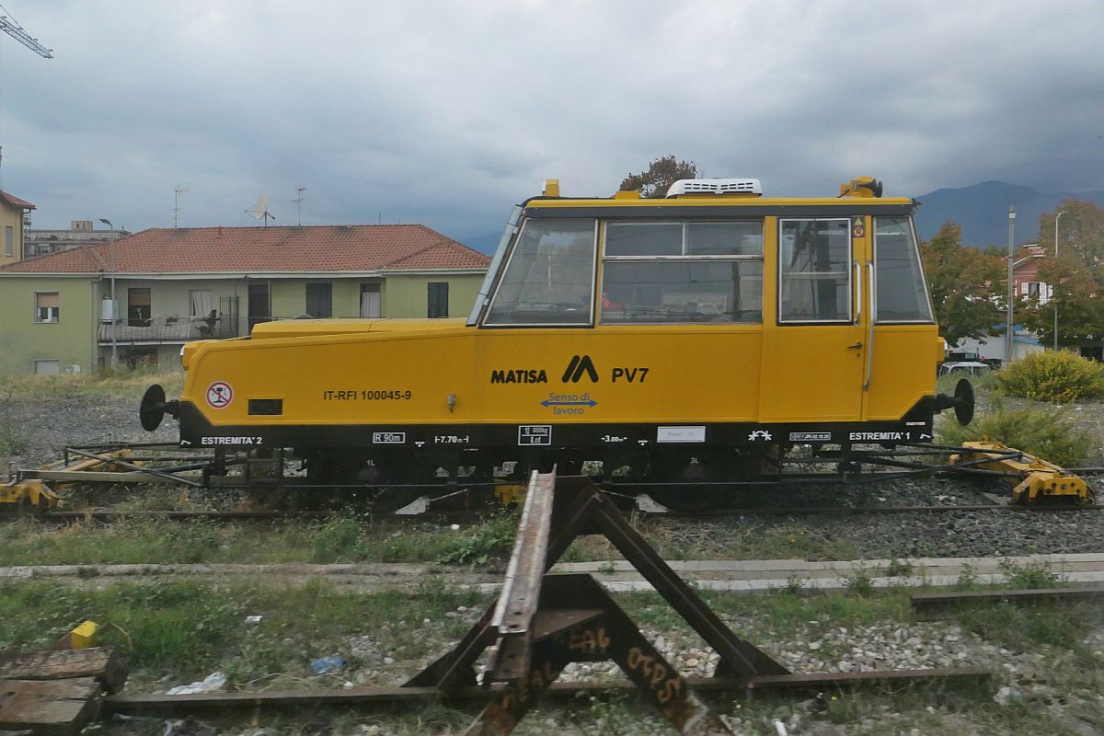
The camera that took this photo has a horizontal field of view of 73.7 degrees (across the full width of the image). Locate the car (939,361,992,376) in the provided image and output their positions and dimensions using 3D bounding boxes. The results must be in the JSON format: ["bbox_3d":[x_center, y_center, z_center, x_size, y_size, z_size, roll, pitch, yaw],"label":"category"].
[{"bbox_3d":[19.700,0.460,35.800,4.000,1.500,1.700,0,4,0],"label":"car"}]

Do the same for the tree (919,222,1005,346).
[{"bbox_3d":[23.900,-3.800,43.700,6.000,9.400,6.000,0,4,0],"label":"tree"}]

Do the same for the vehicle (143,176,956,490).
[{"bbox_3d":[0.060,-0.285,7.810,7.700,3.200,2.700,0,4,0],"label":"vehicle"}]

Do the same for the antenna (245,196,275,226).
[{"bbox_3d":[-13.900,-7.460,35.000,1.300,1.480,1.200,-3,5,-35],"label":"antenna"}]

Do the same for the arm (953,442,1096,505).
[{"bbox_3d":[4.820,1.090,7.820,0.680,0.350,1.700,0,4,0],"label":"arm"}]

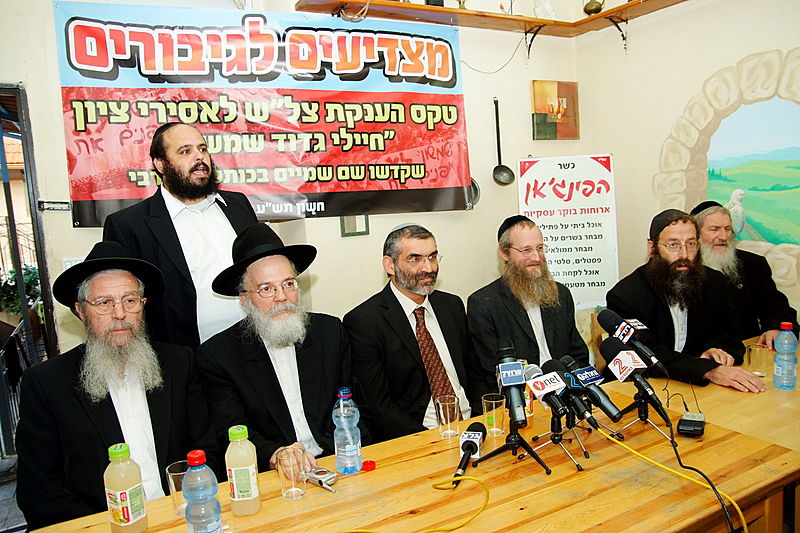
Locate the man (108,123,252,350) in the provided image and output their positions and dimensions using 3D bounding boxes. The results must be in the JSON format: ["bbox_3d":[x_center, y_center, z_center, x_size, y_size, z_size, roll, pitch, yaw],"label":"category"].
[{"bbox_3d":[-0.723,0.357,2.102,0.520,1.740,0.330,-9,7,-40],"label":"man"}]

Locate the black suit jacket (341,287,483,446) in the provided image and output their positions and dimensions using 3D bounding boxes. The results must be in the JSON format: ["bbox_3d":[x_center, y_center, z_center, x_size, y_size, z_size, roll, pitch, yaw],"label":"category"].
[{"bbox_3d":[0.084,0.396,1.926,0.500,0.680,0.400,-8,6,-30],"label":"black suit jacket"}]

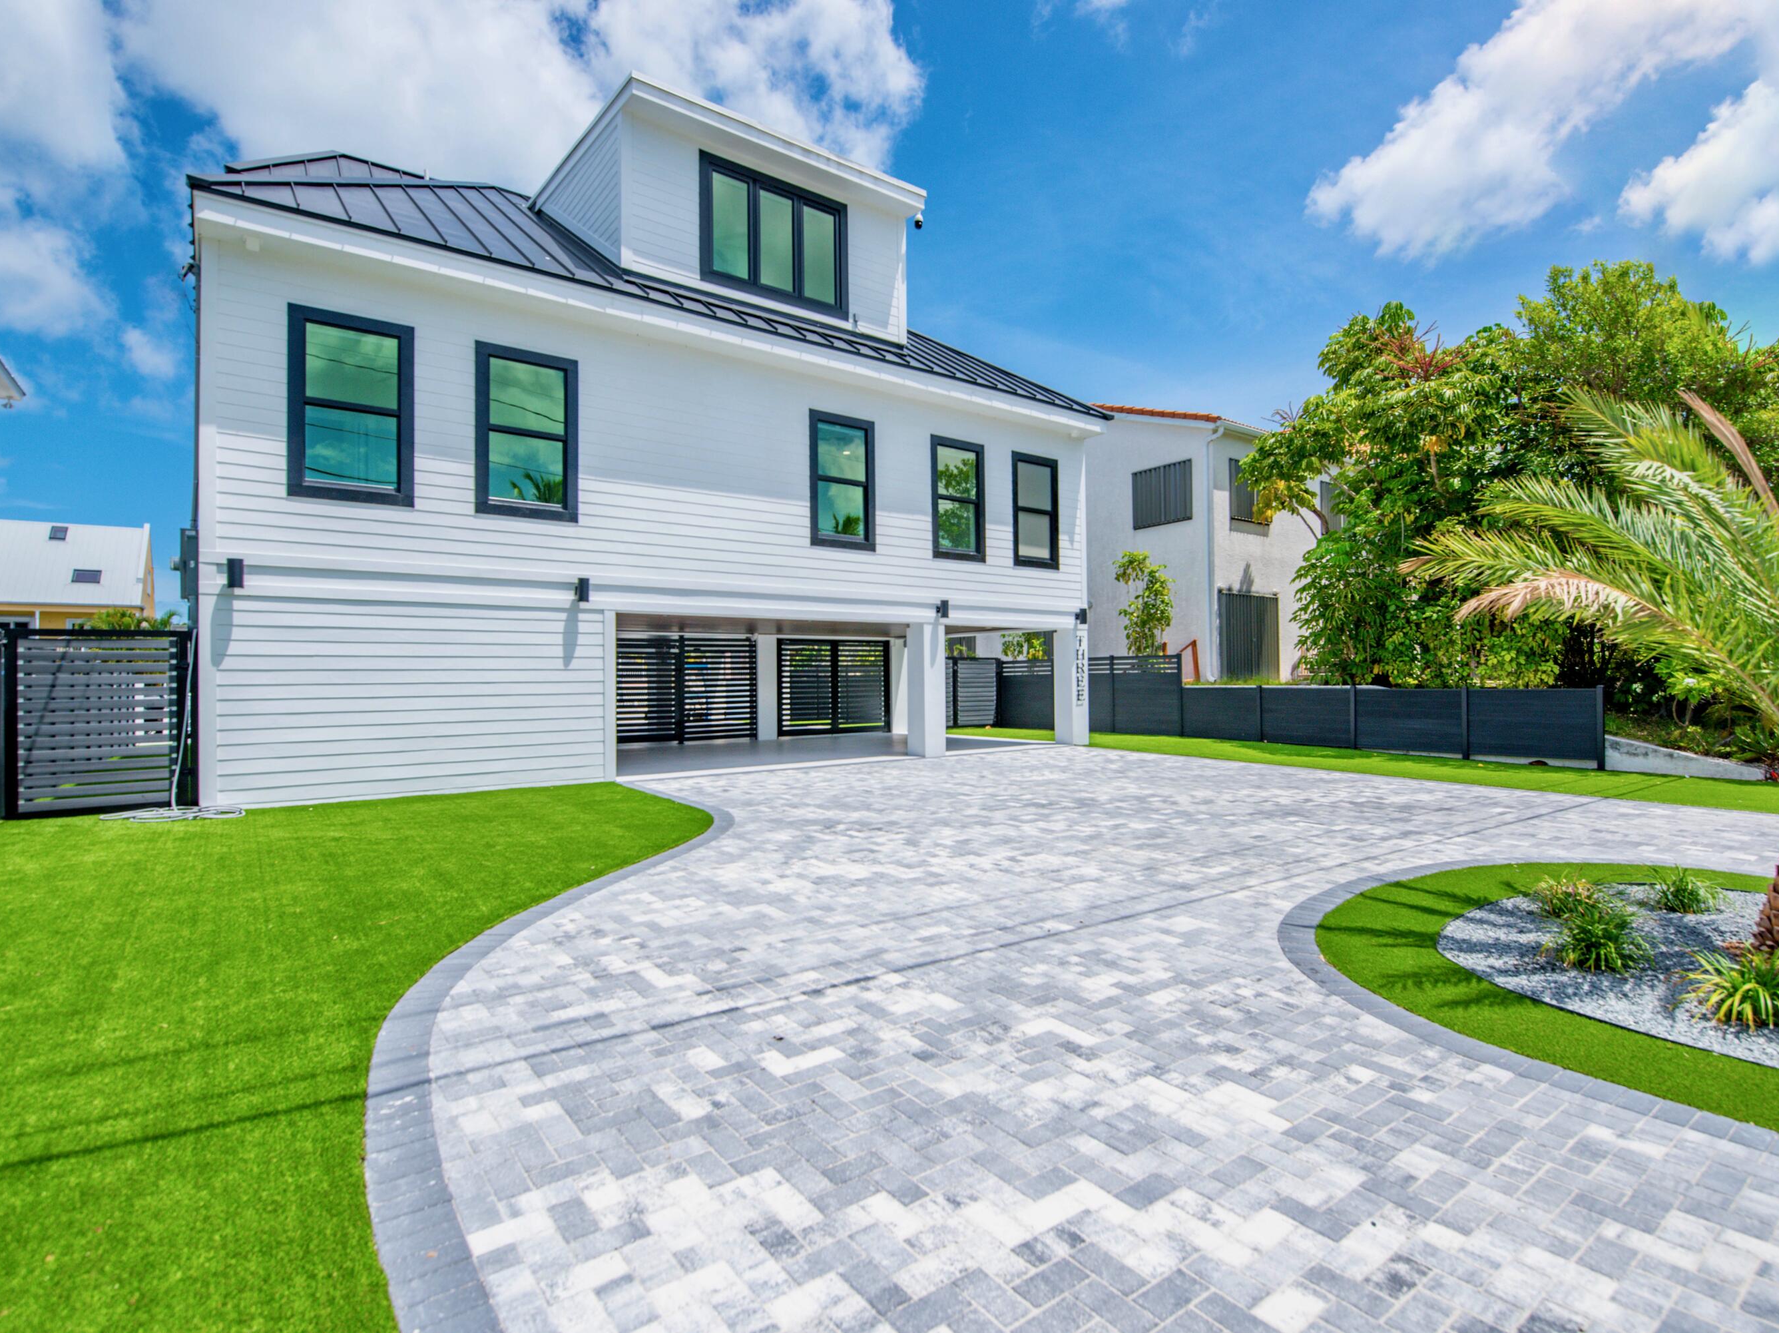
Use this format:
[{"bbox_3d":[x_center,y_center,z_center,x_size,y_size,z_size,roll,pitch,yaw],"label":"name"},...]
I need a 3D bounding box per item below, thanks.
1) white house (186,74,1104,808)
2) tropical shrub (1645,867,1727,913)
[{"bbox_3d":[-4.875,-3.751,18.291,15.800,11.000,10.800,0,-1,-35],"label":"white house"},{"bbox_3d":[4.920,1.360,5.140,0.430,0.300,0.430,0,-1,-35],"label":"tropical shrub"}]

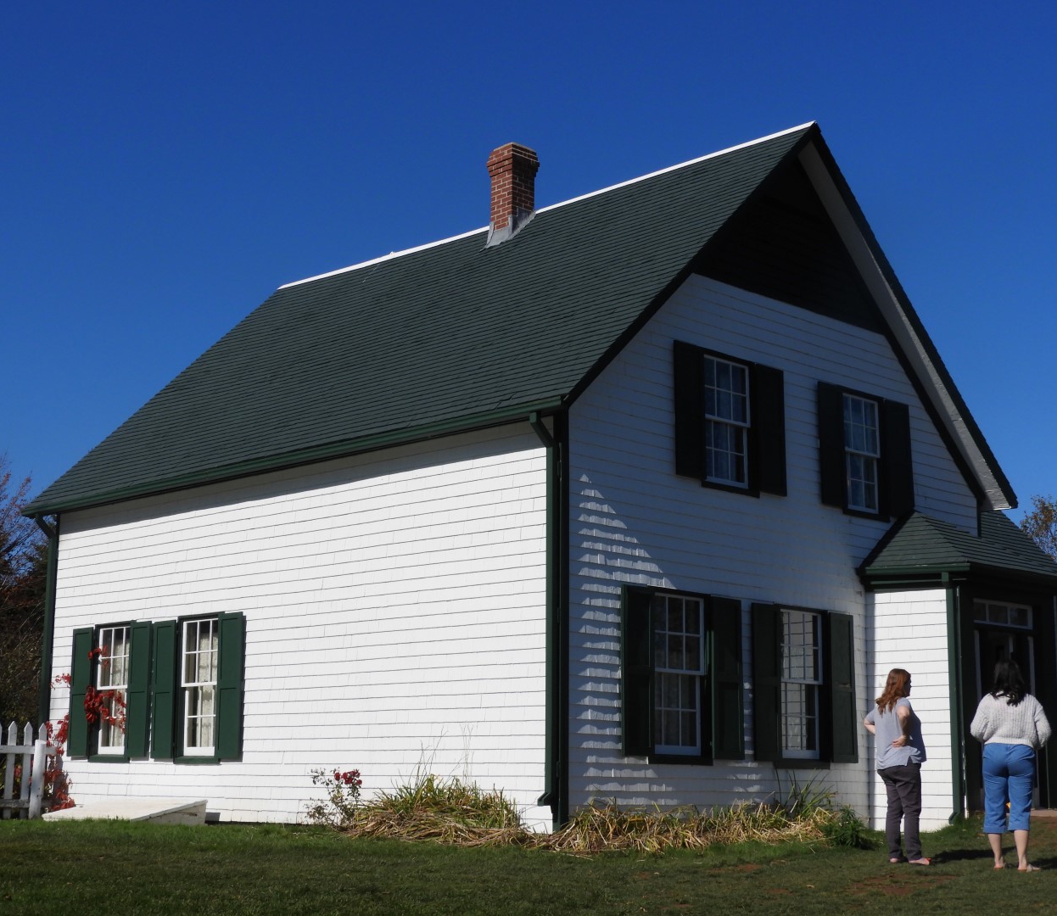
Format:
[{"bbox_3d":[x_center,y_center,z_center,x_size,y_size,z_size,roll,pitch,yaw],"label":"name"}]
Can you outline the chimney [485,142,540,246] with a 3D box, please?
[{"bbox_3d":[-0.196,-3.335,22.579,0.490,1.241,0.490,10,-14,-42],"label":"chimney"}]

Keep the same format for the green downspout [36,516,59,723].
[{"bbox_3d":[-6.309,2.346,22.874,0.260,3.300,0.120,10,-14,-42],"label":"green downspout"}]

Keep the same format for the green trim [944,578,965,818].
[{"bbox_3d":[4.432,2.499,18.340,0.105,2.450,0.105,10,-14,-42],"label":"green trim"}]

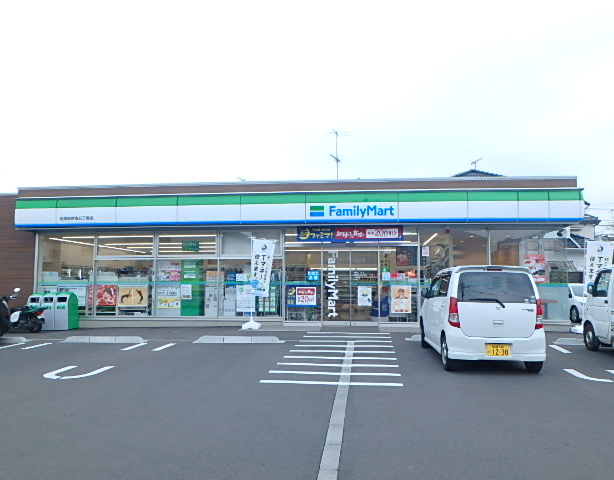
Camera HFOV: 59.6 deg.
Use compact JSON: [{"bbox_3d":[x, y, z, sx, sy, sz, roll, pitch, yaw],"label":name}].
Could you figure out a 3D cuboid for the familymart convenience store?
[{"bbox_3d":[-0.069,0.770,18.190,14.300,3.780,10.000,0,-5,6],"label":"familymart convenience store"}]

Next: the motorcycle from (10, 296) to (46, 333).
[{"bbox_3d":[-7.170,1.772,13.371,1.750,1.060,0.680,-1,-5,18],"label":"motorcycle"}]

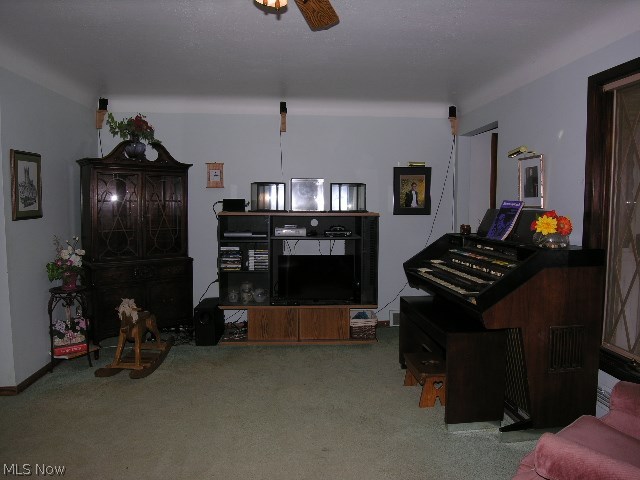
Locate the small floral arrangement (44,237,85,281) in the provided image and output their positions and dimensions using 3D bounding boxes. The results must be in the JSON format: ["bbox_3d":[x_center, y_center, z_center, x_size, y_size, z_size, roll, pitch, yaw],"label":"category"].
[{"bbox_3d":[-2.085,0.157,3.668,0.280,0.375,0.260,0,5,-5],"label":"small floral arrangement"}]

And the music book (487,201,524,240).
[{"bbox_3d":[1.356,-0.142,3.249,0.022,0.305,0.240,26,3,-6],"label":"music book"}]

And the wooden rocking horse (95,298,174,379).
[{"bbox_3d":[-1.573,0.763,3.838,0.320,0.600,0.780,0,5,5],"label":"wooden rocking horse"}]

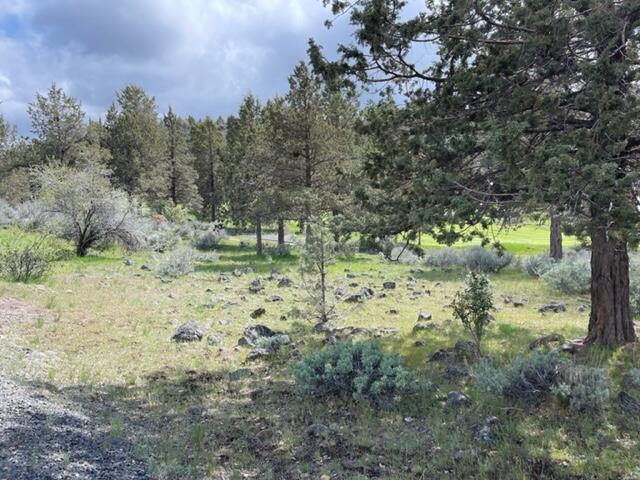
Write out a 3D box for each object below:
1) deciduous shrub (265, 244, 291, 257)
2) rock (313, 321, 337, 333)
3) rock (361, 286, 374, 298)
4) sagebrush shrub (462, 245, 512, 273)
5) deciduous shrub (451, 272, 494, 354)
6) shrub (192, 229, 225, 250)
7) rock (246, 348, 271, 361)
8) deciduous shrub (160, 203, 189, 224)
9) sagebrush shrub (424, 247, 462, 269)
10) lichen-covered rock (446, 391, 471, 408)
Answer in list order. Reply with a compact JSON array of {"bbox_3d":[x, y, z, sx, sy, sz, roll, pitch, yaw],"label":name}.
[{"bbox_3d":[-1.680,0.412,19.000,1.028,0.439,0.925,0,3,0],"label":"deciduous shrub"},{"bbox_3d":[0.061,1.165,6.481,0.324,0.133,0.259,0,3,0],"label":"rock"},{"bbox_3d":[0.965,1.066,9.763,0.283,0.237,0.226,0,3,6],"label":"rock"},{"bbox_3d":[4.809,0.560,13.800,1.420,0.730,1.200,0,3,0],"label":"sagebrush shrub"},{"bbox_3d":[1.809,0.862,5.713,0.498,1.004,0.449,1,3,18],"label":"deciduous shrub"},{"bbox_3d":[-4.639,-0.021,20.000,1.320,0.920,1.200,0,3,0],"label":"shrub"},{"bbox_3d":[-0.715,1.331,5.592,0.277,0.111,0.222,0,3,-7],"label":"rock"},{"bbox_3d":[-9.081,-1.654,30.000,1.747,1.353,1.573,0,3,0],"label":"deciduous shrub"},{"bbox_3d":[3.772,0.533,14.800,1.232,0.631,1.047,0,3,0],"label":"sagebrush shrub"},{"bbox_3d":[1.207,1.390,4.192,0.201,0.131,0.161,1,3,16],"label":"lichen-covered rock"}]

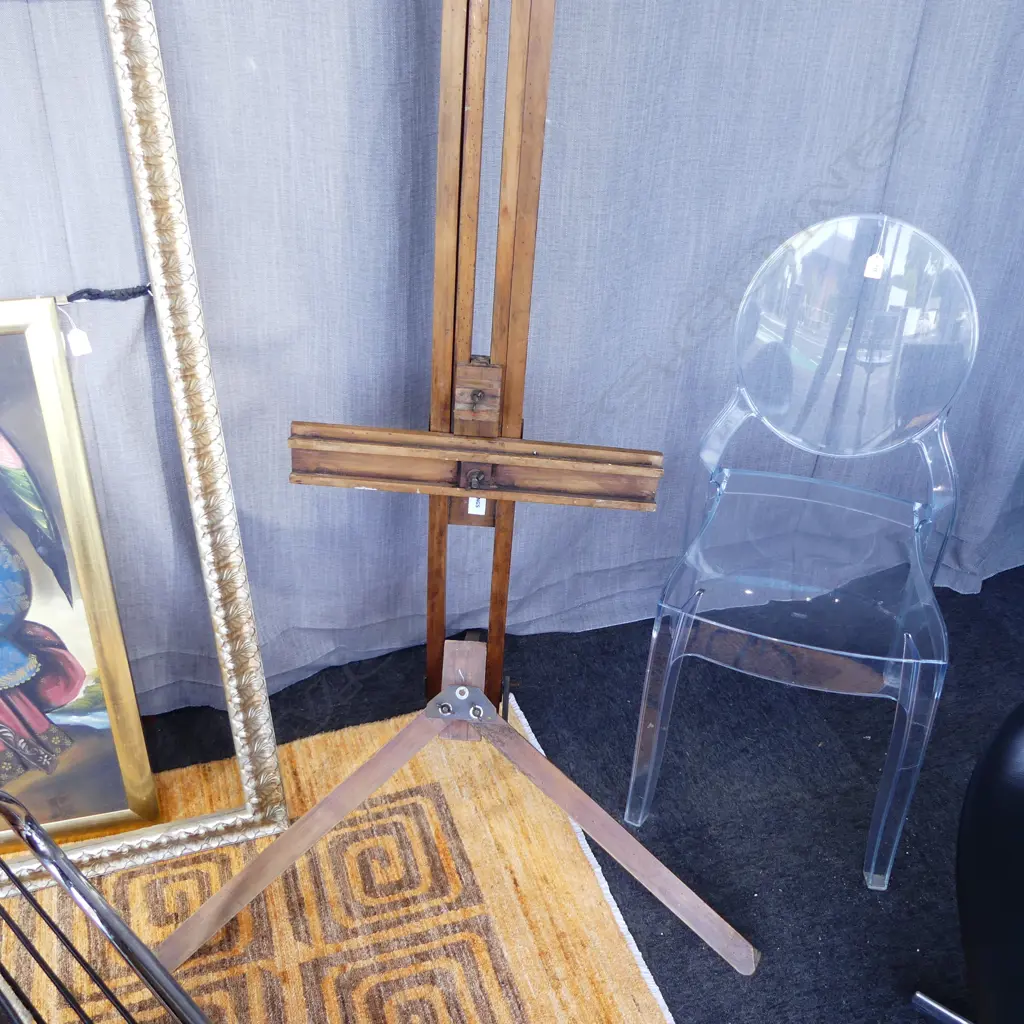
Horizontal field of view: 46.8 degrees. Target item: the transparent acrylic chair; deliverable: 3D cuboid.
[{"bbox_3d":[0.494,0.044,1.939,0.440,0.935,0.530,11,32,13],"label":"transparent acrylic chair"}]

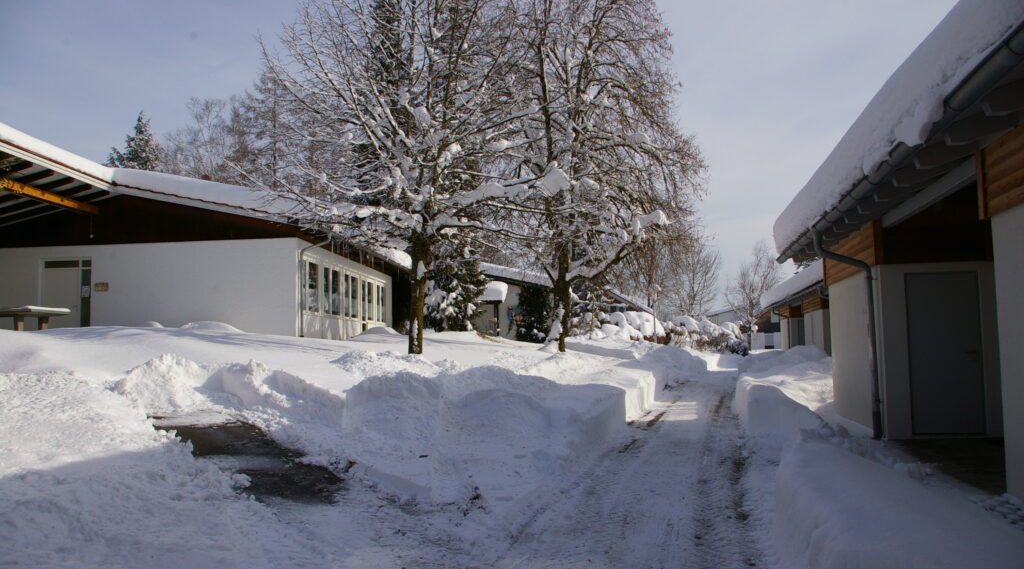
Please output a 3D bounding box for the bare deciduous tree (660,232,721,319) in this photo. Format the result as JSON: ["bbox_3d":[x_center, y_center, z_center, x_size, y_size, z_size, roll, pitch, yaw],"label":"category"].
[{"bbox_3d":[11.165,0.000,48.000,3.900,6.900,3.900,-1,-5,0],"label":"bare deciduous tree"}]

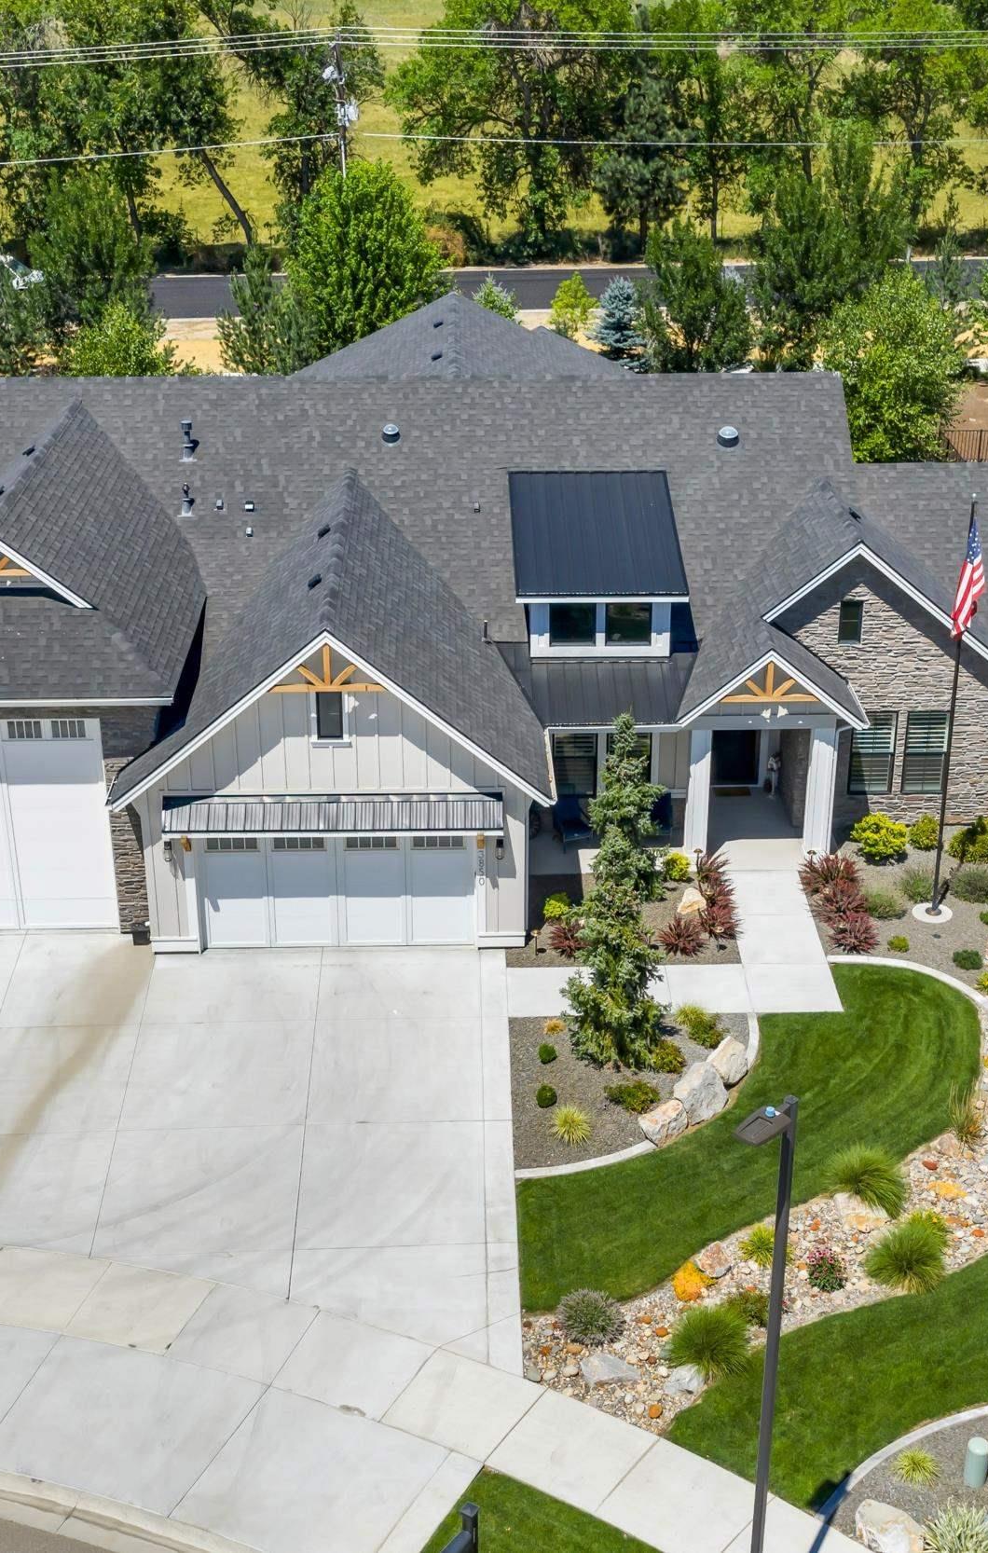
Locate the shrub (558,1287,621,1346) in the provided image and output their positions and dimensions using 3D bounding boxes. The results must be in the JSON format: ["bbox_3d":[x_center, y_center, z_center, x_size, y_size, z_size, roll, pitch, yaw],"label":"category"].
[{"bbox_3d":[1.260,7.060,23.877,0.880,0.540,0.880,-1,25,-1],"label":"shrub"}]

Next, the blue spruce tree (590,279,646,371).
[{"bbox_3d":[4.577,-16.428,67.000,2.200,4.000,2.200,0,25,0],"label":"blue spruce tree"}]

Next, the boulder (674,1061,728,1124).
[{"bbox_3d":[3.161,4.854,27.600,0.650,0.600,0.950,19,31,36],"label":"boulder"}]

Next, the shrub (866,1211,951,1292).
[{"bbox_3d":[5.508,6.248,24.100,1.080,0.800,1.050,0,25,0],"label":"shrub"}]

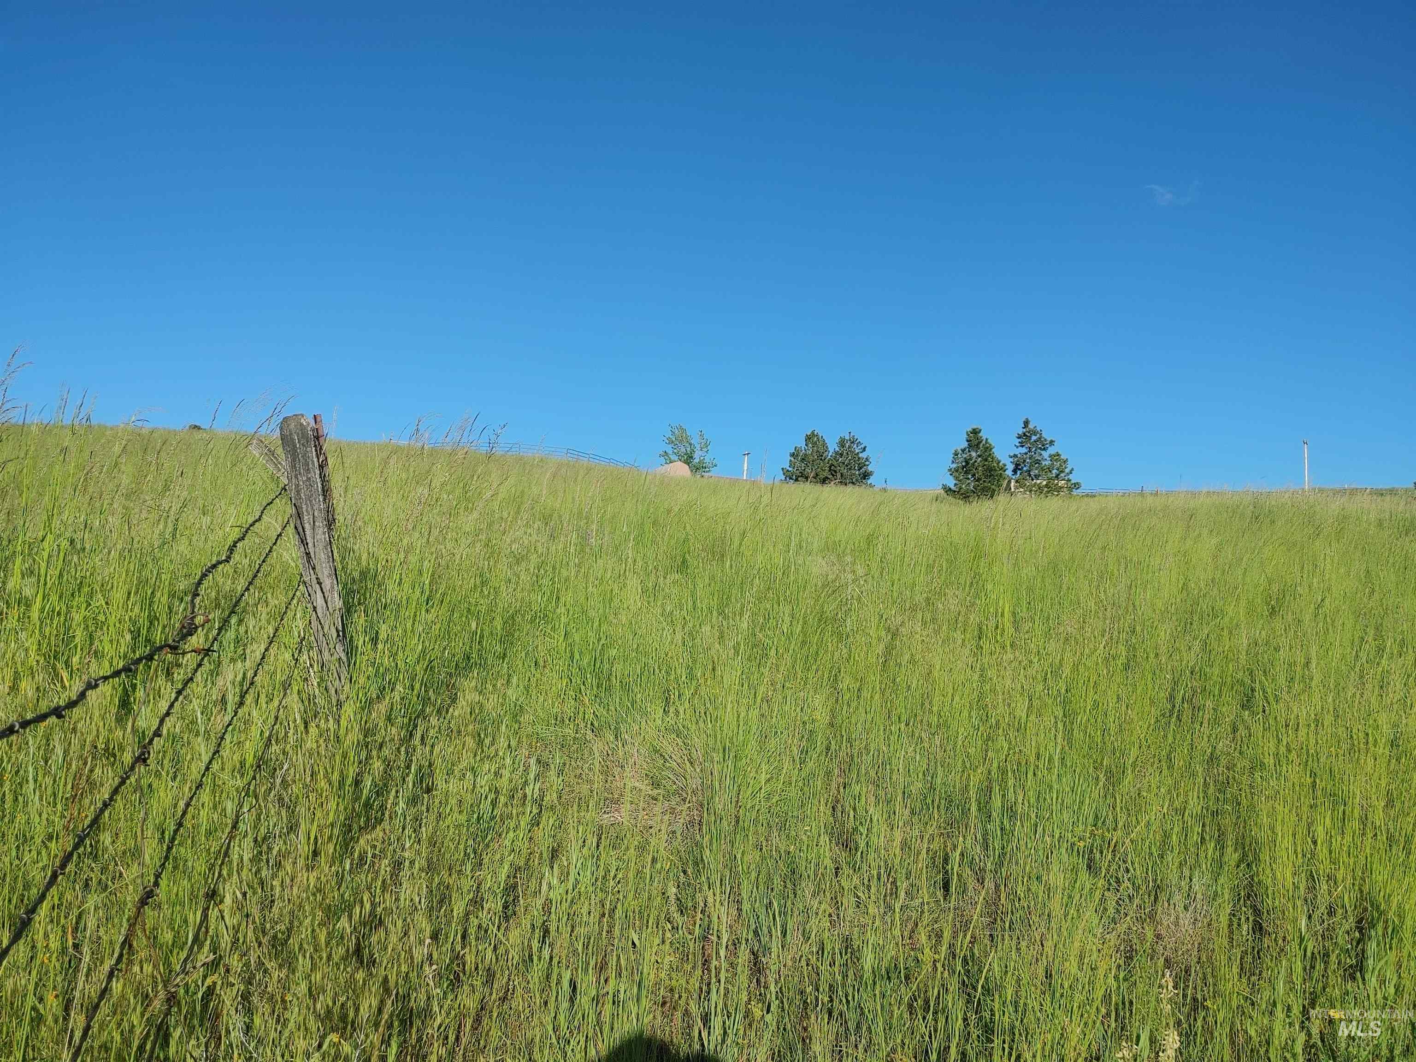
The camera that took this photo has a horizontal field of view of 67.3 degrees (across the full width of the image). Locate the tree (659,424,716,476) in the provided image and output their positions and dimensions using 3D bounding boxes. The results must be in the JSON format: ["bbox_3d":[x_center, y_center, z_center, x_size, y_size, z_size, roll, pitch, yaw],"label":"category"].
[{"bbox_3d":[-1.655,-6.396,86.000,4.700,4.900,4.400,0,-1,0],"label":"tree"}]

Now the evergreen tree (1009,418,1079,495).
[{"bbox_3d":[23.715,-5.188,75.000,4.900,5.650,4.600,0,-1,0],"label":"evergreen tree"}]

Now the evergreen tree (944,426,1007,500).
[{"bbox_3d":[17.620,-4.405,70.000,4.150,5.000,4.100,0,-1,0],"label":"evergreen tree"}]

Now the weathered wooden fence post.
[{"bbox_3d":[-1.684,0.132,4.600,0.155,1.280,0.150,-8,-1,-11],"label":"weathered wooden fence post"}]

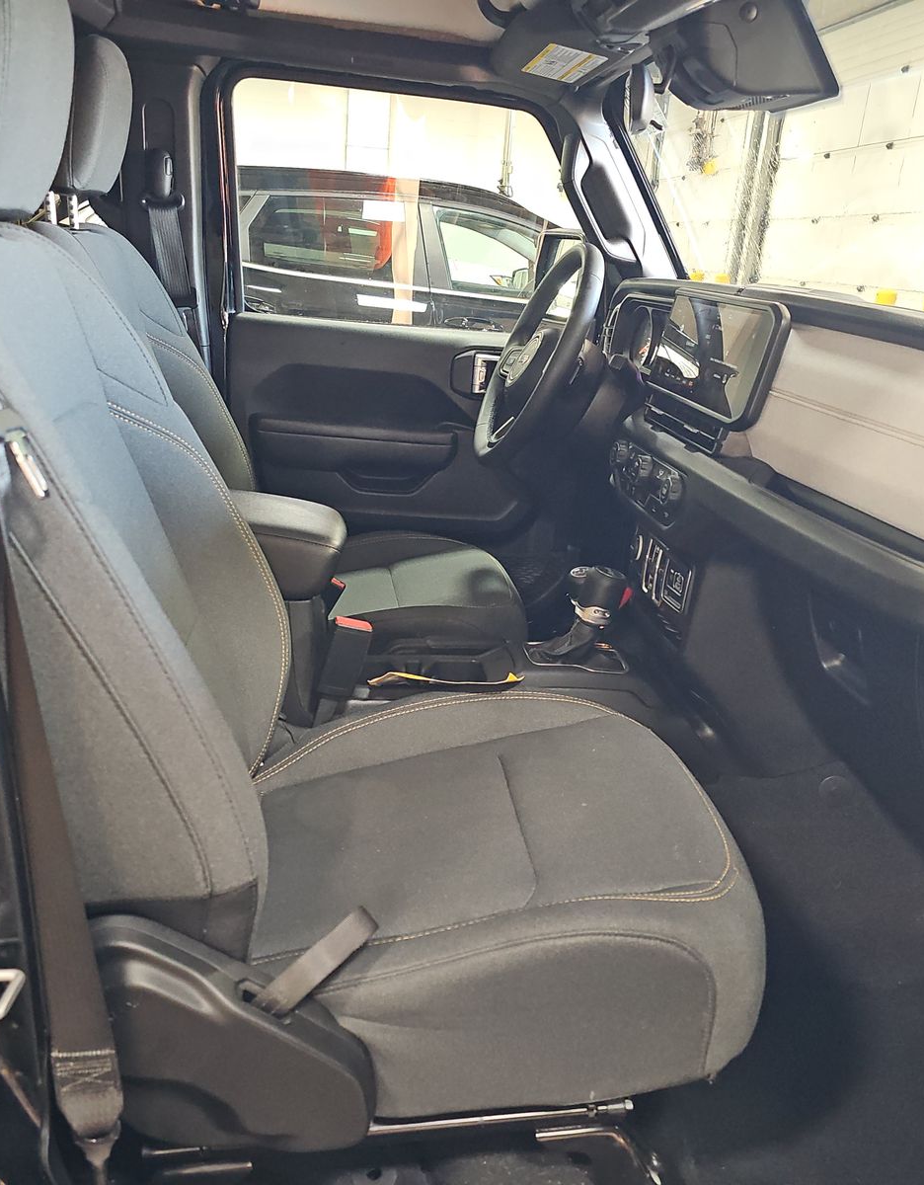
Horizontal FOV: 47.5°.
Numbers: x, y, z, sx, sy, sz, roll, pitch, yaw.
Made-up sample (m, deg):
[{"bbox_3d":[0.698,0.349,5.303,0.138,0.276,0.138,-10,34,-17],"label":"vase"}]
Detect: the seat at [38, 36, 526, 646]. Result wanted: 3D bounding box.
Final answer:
[{"bbox_3d":[-0.291,-0.316,1.662,0.830,0.980,0.520,1,18,-8],"label":"seat"}]

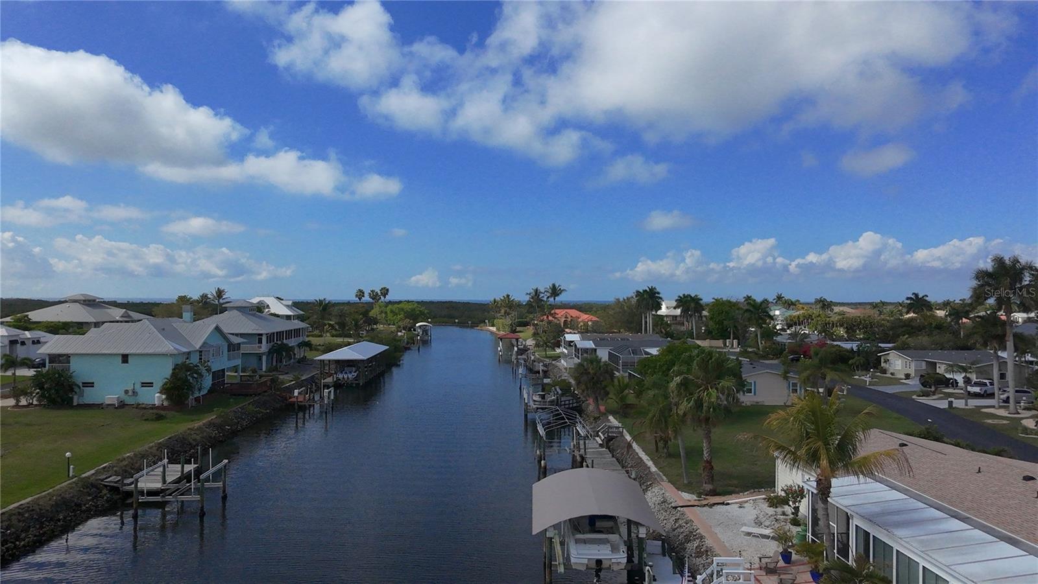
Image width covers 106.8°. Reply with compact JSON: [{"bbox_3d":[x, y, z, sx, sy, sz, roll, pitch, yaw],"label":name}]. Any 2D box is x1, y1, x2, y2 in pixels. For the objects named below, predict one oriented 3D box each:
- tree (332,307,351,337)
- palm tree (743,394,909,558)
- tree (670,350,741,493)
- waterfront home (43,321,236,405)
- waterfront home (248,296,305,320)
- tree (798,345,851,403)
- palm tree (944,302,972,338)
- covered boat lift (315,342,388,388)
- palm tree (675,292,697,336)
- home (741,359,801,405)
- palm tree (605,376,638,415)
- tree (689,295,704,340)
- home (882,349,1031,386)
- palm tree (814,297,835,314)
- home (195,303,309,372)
[{"bbox_3d":[-51.605,8.878,112.000,5.300,9.200,5.300,0,-1,0],"label":"tree"},{"bbox_3d":[13.253,8.064,16.568,5.540,7.320,5.540,0,-1,0],"label":"palm tree"},{"bbox_3d":[11.154,7.770,23.100,4.200,8.500,4.200,0,-1,0],"label":"tree"},{"bbox_3d":[-44.300,7.726,47.500,14.700,9.000,13.600,0,-1,-3],"label":"waterfront home"},{"bbox_3d":[-74.500,7.341,116.000,17.500,12.200,13.000,0,-1,-6],"label":"waterfront home"},{"bbox_3d":[33.782,9.196,42.582,4.630,6.380,4.630,0,-1,0],"label":"tree"},{"bbox_3d":[127.578,8.250,111.876,5.700,10.850,5.700,0,-1,-2],"label":"palm tree"},{"bbox_3d":[-27.400,11.562,65.000,7.800,5.000,15.500,0,-1,-6],"label":"covered boat lift"},{"bbox_3d":[51.424,6.888,118.848,6.200,13.280,6.200,0,-1,-2],"label":"palm tree"},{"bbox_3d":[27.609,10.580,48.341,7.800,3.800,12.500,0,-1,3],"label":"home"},{"bbox_3d":[10.206,10.374,38.500,3.300,3.900,3.300,0,-1,0],"label":"palm tree"},{"bbox_3d":[49.623,6.975,107.856,4.700,12.590,4.700,0,-1,-2],"label":"tree"},{"bbox_3d":[66.310,10.915,57.242,15.000,3.900,12.500,0,-1,-2],"label":"home"},{"bbox_3d":[98.323,8.010,123.861,5.200,12.890,5.200,0,-1,0],"label":"palm tree"},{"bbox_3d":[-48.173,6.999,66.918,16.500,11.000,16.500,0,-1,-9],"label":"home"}]

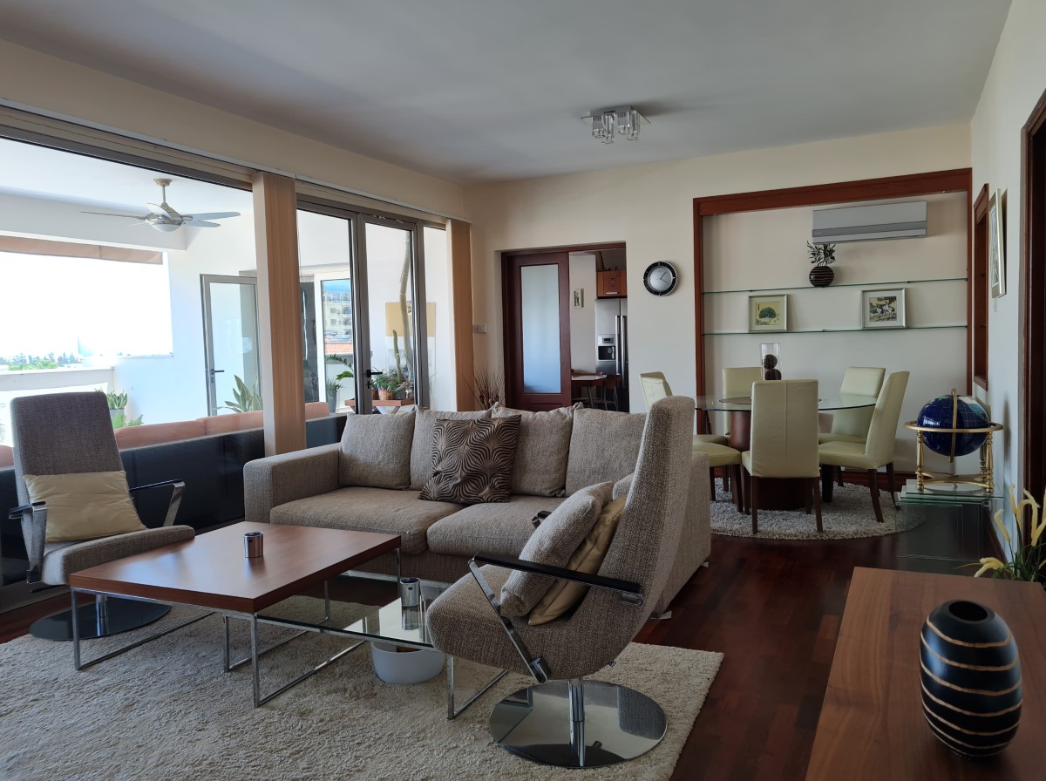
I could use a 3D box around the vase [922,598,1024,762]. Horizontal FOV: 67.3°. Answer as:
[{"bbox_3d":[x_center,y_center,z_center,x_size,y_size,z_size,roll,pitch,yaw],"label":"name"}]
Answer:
[{"bbox_3d":[0.756,0.487,1.329,0.149,0.258,0.149,0,4,25],"label":"vase"}]

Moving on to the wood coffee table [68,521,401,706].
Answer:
[{"bbox_3d":[-1.166,0.887,3.360,0.924,0.386,0.946,0,4,24],"label":"wood coffee table"}]

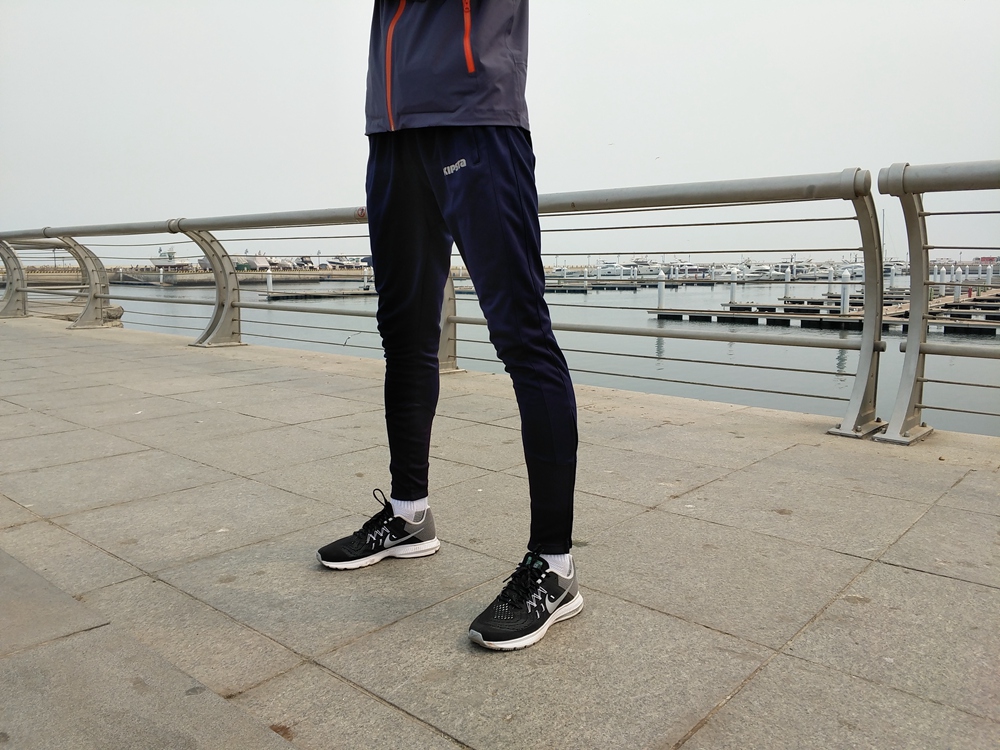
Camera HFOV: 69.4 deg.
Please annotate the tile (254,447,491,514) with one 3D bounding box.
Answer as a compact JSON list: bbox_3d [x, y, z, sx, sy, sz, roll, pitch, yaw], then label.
[{"bbox_3d":[-0.451,0.369,2.557,0.600,0.030,0.600,8,12,40],"label":"tile"}]

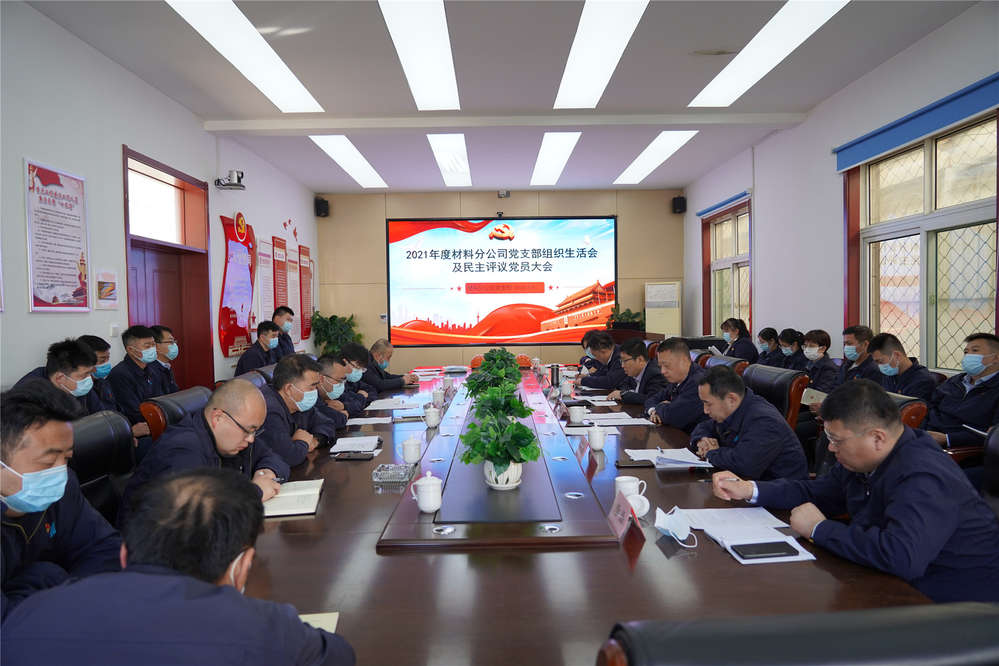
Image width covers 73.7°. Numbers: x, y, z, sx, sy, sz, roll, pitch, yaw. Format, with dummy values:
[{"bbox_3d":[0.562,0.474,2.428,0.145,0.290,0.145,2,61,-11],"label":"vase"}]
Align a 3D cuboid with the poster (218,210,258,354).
[{"bbox_3d":[-2.760,-0.535,7.116,0.050,1.532,1.145,-1,2,-1],"label":"poster"}]

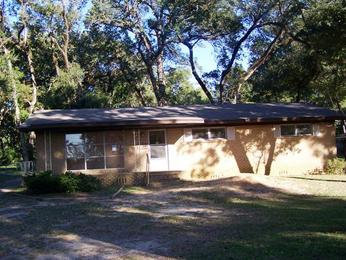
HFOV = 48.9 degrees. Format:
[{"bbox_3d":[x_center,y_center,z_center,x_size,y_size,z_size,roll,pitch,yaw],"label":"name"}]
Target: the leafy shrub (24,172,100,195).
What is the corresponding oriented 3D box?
[{"bbox_3d":[-4.870,2.260,16.700,3.250,0.980,1.600,-2,-3,-3],"label":"leafy shrub"}]

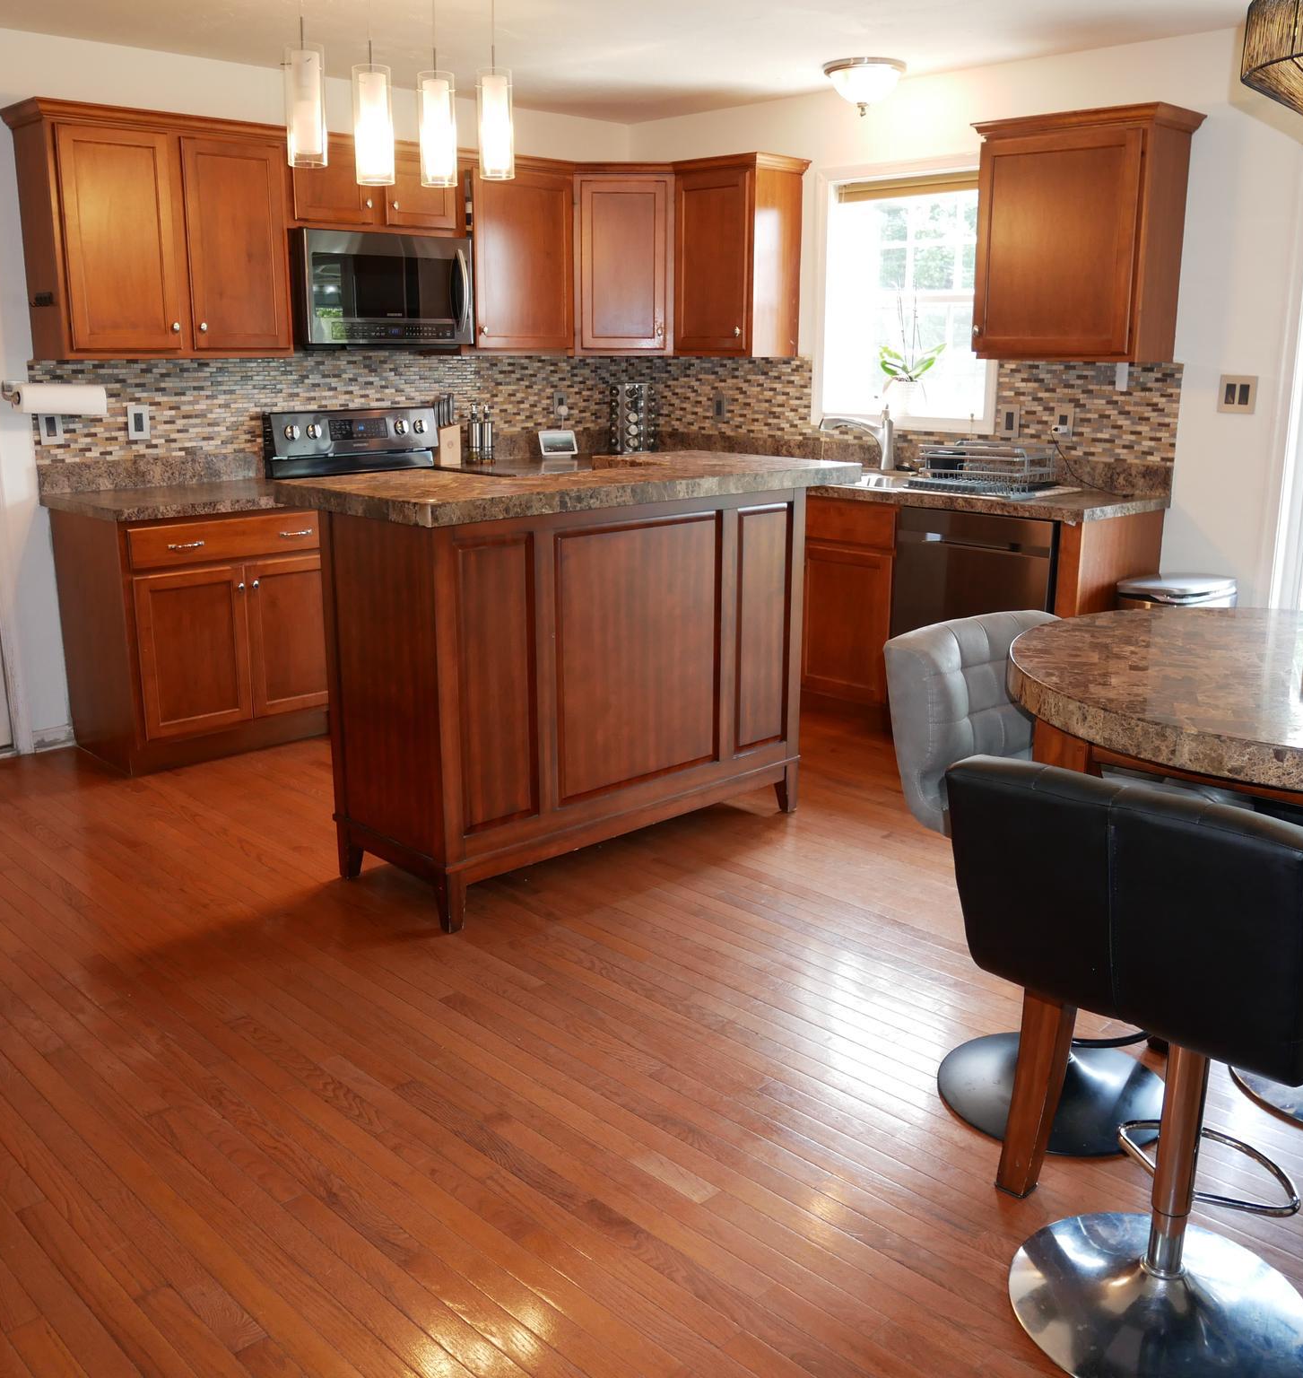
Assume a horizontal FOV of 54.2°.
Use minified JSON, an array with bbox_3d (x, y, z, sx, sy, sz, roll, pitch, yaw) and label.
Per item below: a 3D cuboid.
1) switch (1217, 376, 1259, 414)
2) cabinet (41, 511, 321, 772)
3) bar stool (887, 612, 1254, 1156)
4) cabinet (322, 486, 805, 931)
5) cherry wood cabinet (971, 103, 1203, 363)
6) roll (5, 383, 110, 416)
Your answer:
[{"bbox_3d":[1.932,-0.968,4.189,0.012,0.119,0.120,-14,21,-43],"label":"switch"},{"bbox_3d":[-1.595,-0.236,4.585,0.827,0.863,0.616,-14,21,-43],"label":"cabinet"},{"bbox_3d":[0.773,0.352,2.384,0.473,0.886,0.492,-10,18,-34],"label":"bar stool"},{"bbox_3d":[-0.197,-0.040,3.611,1.299,0.999,0.514,-14,20,-41],"label":"cabinet"},{"bbox_3d":[1.445,-1.511,4.314,0.335,0.768,0.658,-14,21,-43],"label":"cherry wood cabinet"},{"bbox_3d":[-1.994,-0.978,4.298,0.305,0.110,0.110,-14,21,-43],"label":"roll"}]

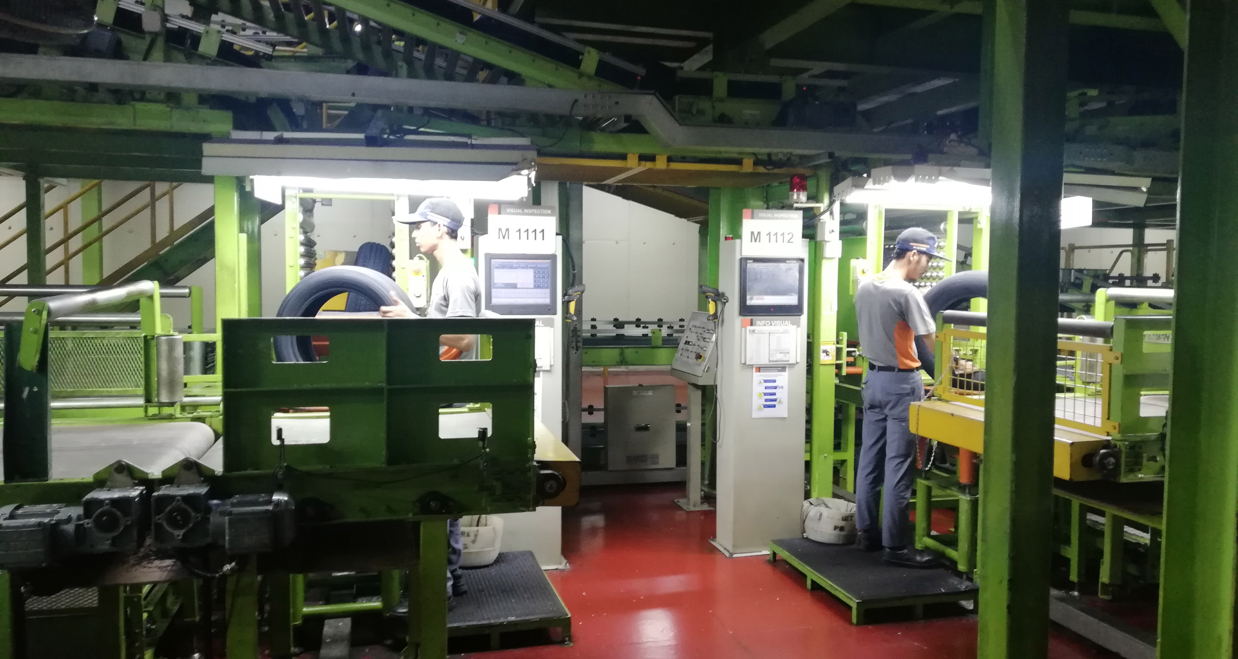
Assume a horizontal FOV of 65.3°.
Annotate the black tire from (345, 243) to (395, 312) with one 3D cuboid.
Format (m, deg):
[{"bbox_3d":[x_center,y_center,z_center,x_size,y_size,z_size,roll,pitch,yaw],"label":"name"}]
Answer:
[{"bbox_3d":[-1.414,-0.165,5.400,0.210,0.650,0.650,9,2,-14],"label":"black tire"}]

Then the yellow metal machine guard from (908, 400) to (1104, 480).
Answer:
[{"bbox_3d":[1.500,0.426,3.836,0.150,0.130,0.977,-1,4,-15],"label":"yellow metal machine guard"}]

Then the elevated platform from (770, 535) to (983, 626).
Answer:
[{"bbox_3d":[1.288,1.264,4.972,0.665,0.120,0.980,-1,4,-14],"label":"elevated platform"}]

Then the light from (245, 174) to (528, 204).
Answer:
[{"bbox_3d":[-0.959,-0.602,4.100,1.150,0.110,0.200,-1,4,-15],"label":"light"}]

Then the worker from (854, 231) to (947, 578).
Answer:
[{"bbox_3d":[1.466,0.340,5.005,0.450,1.720,0.470,-1,4,-22],"label":"worker"}]

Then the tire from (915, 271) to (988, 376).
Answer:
[{"bbox_3d":[1.811,0.017,4.920,0.635,0.635,0.210,2,4,18],"label":"tire"}]

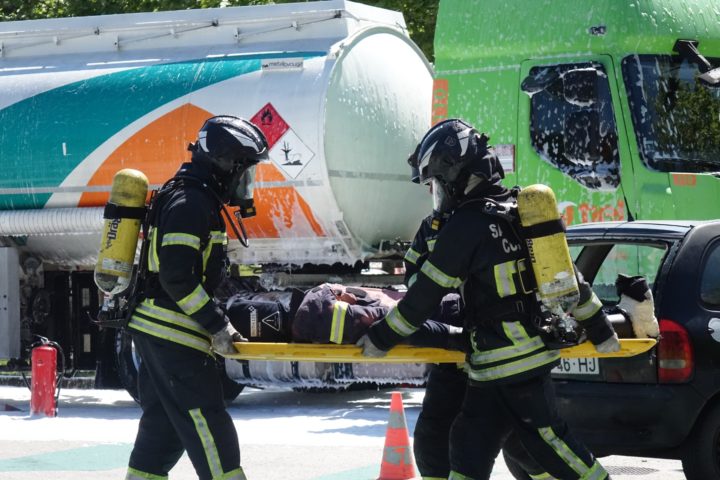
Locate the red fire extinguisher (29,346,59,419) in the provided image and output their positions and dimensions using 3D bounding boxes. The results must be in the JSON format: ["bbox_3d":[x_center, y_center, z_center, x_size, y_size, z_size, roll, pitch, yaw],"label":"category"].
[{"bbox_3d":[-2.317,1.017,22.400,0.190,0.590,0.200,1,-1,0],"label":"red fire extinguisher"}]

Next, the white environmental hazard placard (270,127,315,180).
[{"bbox_3d":[-0.548,-0.703,24.700,0.424,0.424,0.015,3,11,30],"label":"white environmental hazard placard"}]

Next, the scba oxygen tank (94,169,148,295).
[{"bbox_3d":[-0.989,-0.035,12.600,0.156,0.520,0.156,11,0,-6],"label":"scba oxygen tank"}]

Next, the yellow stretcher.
[{"bbox_3d":[0.317,0.460,12.600,1.830,0.065,0.420,1,-1,3],"label":"yellow stretcher"}]

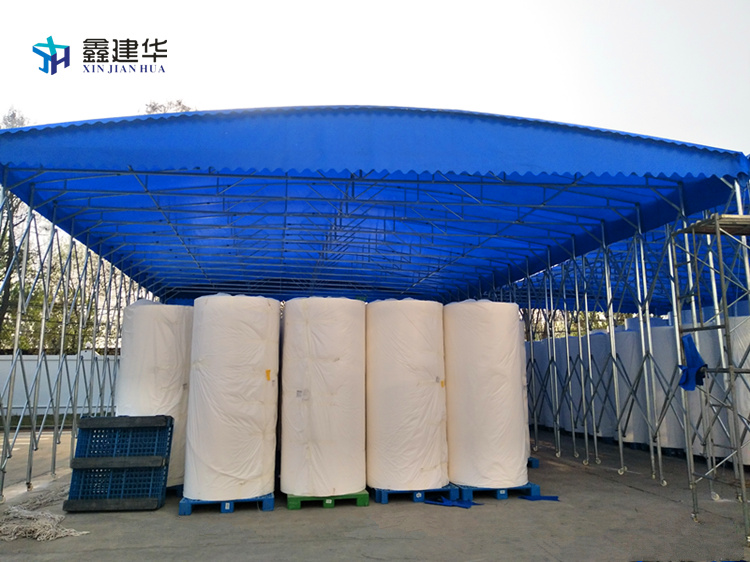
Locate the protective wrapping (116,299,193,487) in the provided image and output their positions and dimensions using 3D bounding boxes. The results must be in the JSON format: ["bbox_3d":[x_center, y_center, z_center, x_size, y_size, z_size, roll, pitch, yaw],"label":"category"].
[{"bbox_3d":[-3.348,1.760,8.885,1.200,2.630,1.200,1,-10,-10],"label":"protective wrapping"}]

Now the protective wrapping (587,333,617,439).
[{"bbox_3d":[6.139,2.710,14.747,1.130,2.580,1.130,1,-10,-10],"label":"protective wrapping"}]

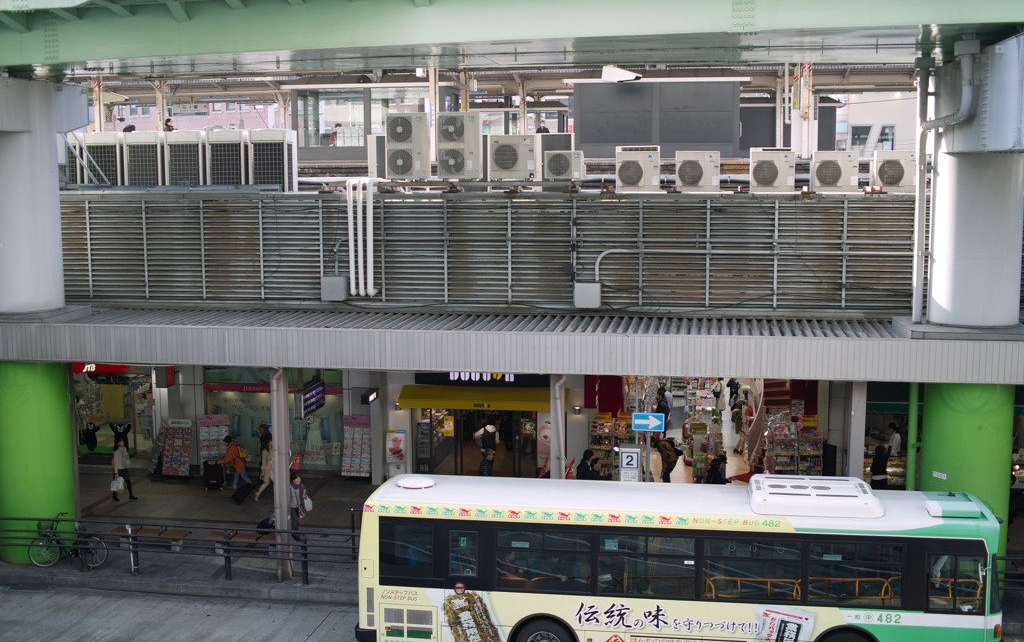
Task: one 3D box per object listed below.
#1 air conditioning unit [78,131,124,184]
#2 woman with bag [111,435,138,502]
[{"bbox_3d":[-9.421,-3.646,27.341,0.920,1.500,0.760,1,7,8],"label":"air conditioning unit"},{"bbox_3d":[-9.746,3.709,29.225,0.580,1.620,0.460,3,7,24],"label":"woman with bag"}]

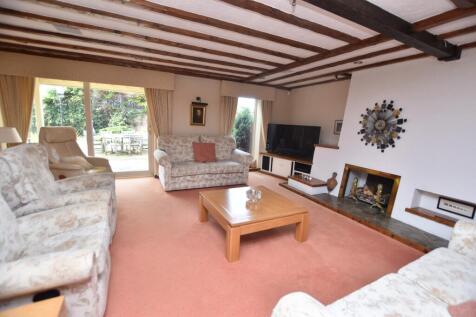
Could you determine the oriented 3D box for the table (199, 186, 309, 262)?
[{"bbox_3d":[0.126,0.687,2.339,0.900,0.375,0.900,-3,11,-27],"label":"table"}]

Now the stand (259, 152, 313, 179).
[{"bbox_3d":[1.269,0.231,4.744,0.420,0.510,1.600,-7,14,-42],"label":"stand"}]

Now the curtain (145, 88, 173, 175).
[{"bbox_3d":[-1.649,-0.507,4.217,0.550,1.920,0.150,-3,11,-25],"label":"curtain"}]

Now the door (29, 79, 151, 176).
[{"bbox_3d":[-2.725,-0.483,3.877,1.880,1.930,0.100,-3,11,-25],"label":"door"}]

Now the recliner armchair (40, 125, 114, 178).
[{"bbox_3d":[-2.436,0.106,2.999,0.850,1.080,0.760,6,11,19],"label":"recliner armchair"}]

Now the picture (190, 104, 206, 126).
[{"bbox_3d":[-0.900,-1.006,4.577,0.330,0.490,0.040,-3,11,-25],"label":"picture"}]

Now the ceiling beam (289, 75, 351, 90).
[{"bbox_3d":[1.756,-1.766,4.669,0.090,0.080,1.860,-3,11,-25],"label":"ceiling beam"}]

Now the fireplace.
[{"bbox_3d":[2.012,0.459,3.009,0.300,0.630,0.790,-3,11,-25],"label":"fireplace"}]

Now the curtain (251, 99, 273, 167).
[{"bbox_3d":[0.687,-0.609,5.317,0.520,1.880,0.140,-3,11,-25],"label":"curtain"}]

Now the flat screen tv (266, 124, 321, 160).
[{"bbox_3d":[1.221,-0.406,4.702,0.070,0.730,1.360,-7,14,-42],"label":"flat screen tv"}]

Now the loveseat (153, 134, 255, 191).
[{"bbox_3d":[-0.729,0.026,4.191,1.920,0.950,0.970,-2,11,-22],"label":"loveseat"}]

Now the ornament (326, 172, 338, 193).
[{"bbox_3d":[1.644,0.442,3.456,0.080,0.420,0.200,-3,11,-25],"label":"ornament"}]

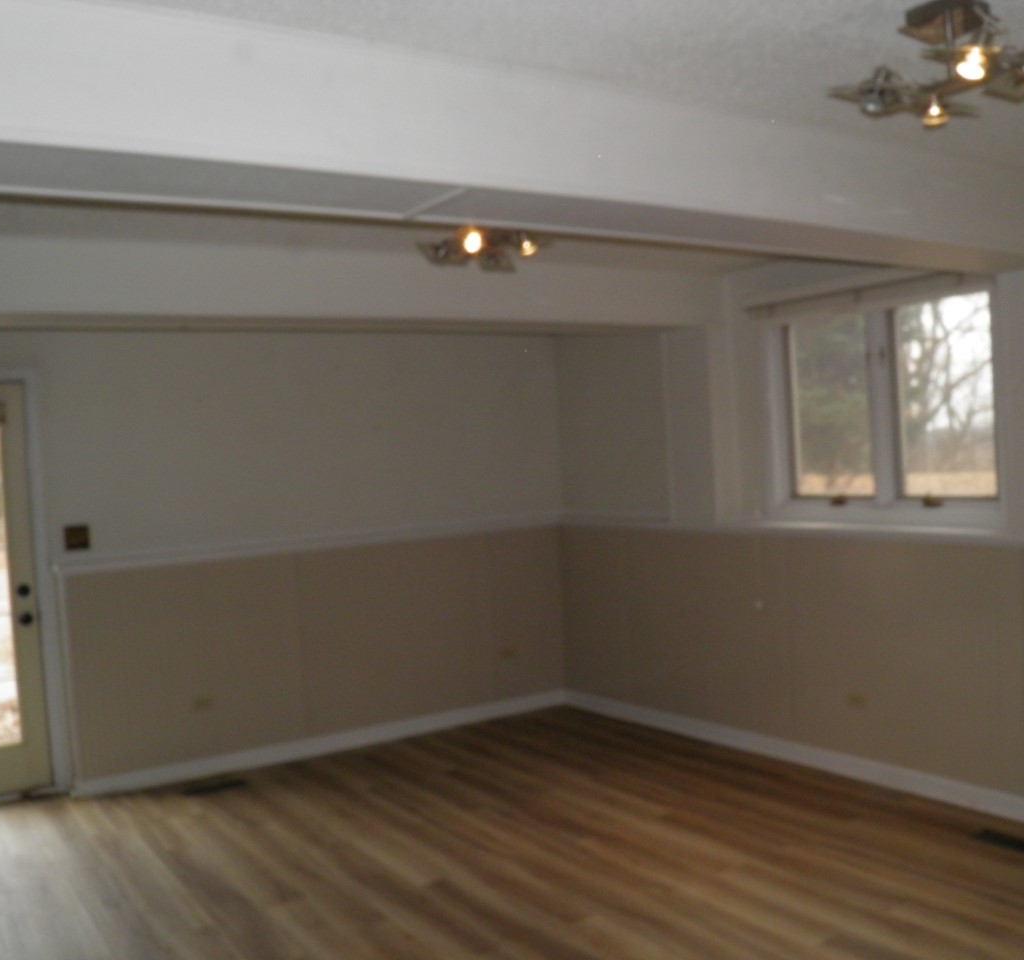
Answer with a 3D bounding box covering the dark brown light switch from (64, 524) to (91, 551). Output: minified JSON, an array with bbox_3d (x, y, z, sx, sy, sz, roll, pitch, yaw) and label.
[{"bbox_3d":[-2.214,0.296,5.278,0.117,0.118,0.012,-4,1,-32],"label":"dark brown light switch"}]

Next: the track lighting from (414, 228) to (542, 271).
[{"bbox_3d":[-0.108,-0.877,3.814,0.480,0.190,0.430,-4,1,-32],"label":"track lighting"}]

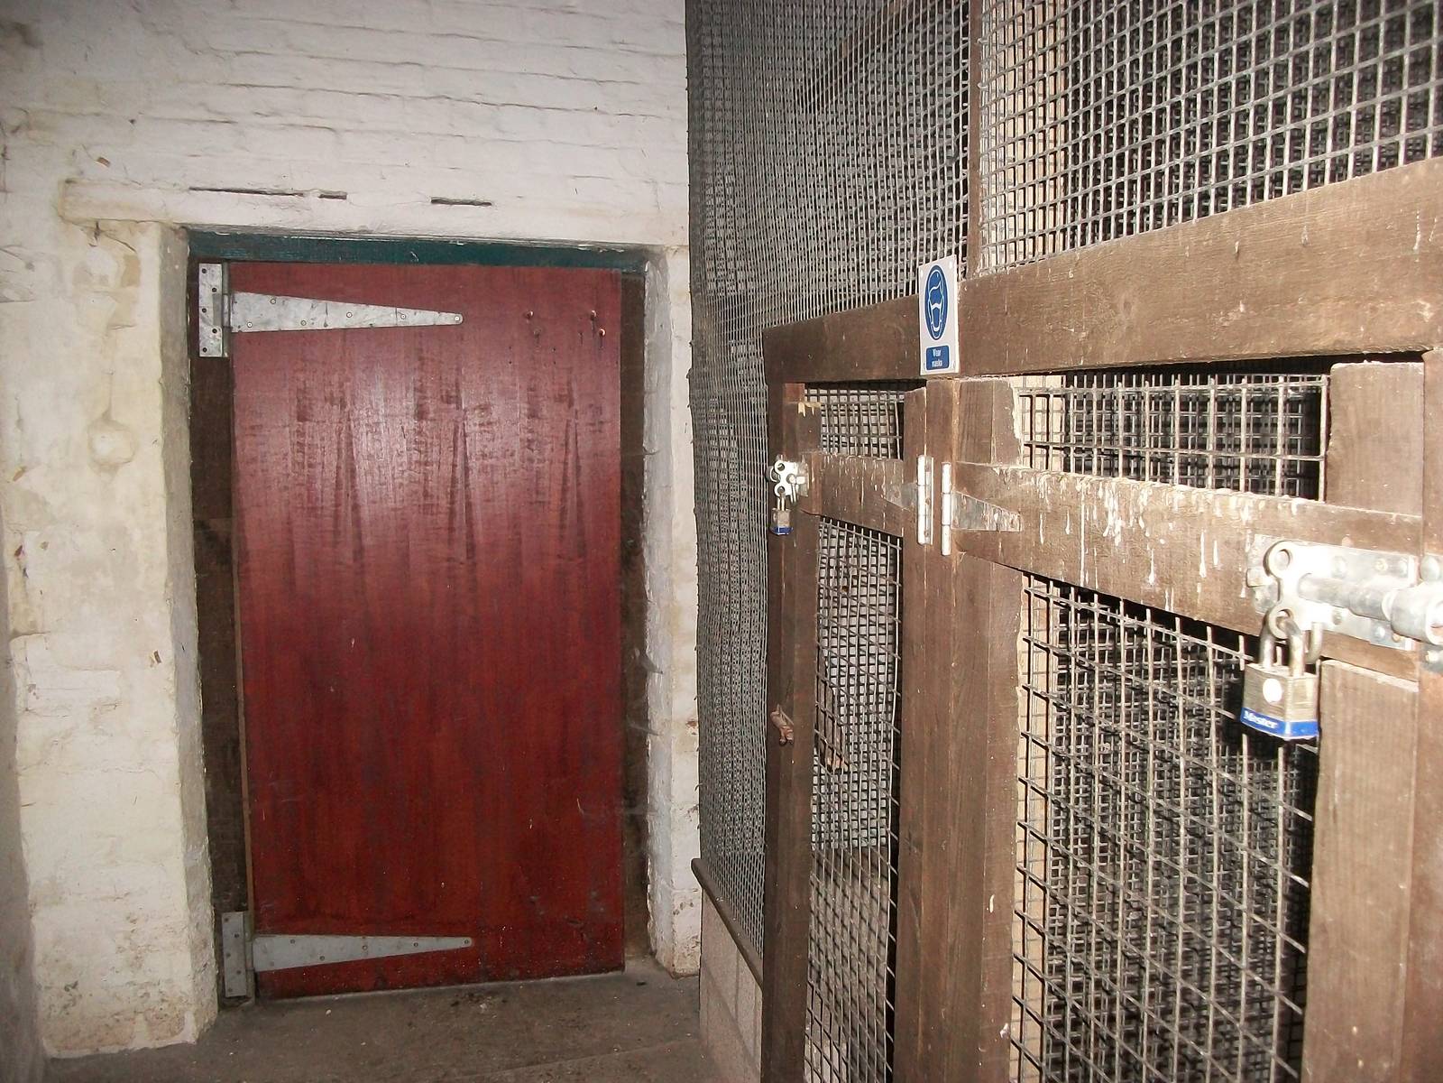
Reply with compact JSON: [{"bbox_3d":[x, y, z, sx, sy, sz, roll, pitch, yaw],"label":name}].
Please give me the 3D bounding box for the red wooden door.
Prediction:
[{"bbox_3d":[-0.786,0.257,3.704,1.025,2.002,0.050,-1,6,-10],"label":"red wooden door"}]

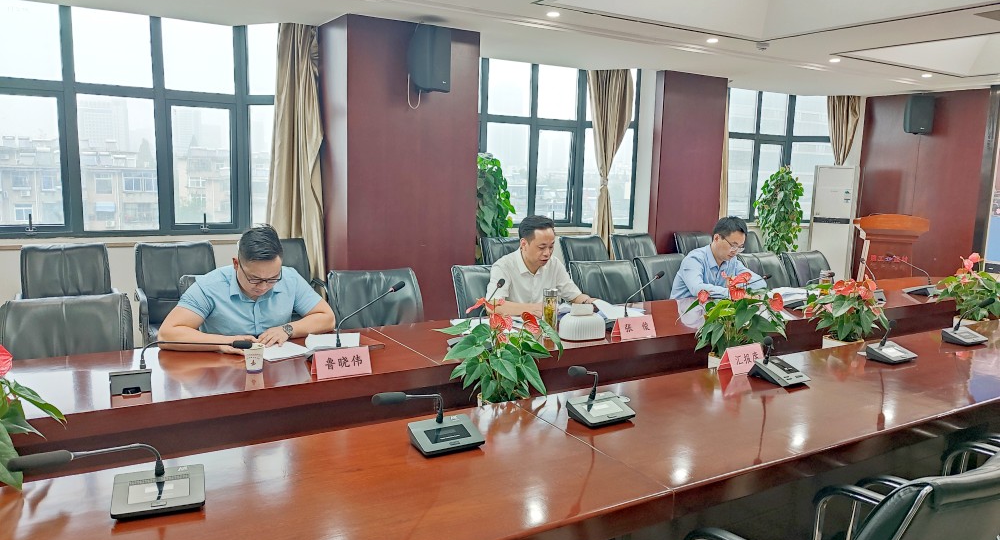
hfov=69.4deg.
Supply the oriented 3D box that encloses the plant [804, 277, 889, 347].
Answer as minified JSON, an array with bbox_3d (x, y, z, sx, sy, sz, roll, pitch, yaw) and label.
[{"bbox_3d":[1.746,0.265,3.678,0.420,0.460,0.420,-3,9,-31],"label":"plant"}]

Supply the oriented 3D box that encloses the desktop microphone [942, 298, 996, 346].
[{"bbox_3d":[2.329,0.244,3.558,0.198,0.233,0.170,-3,9,-31],"label":"desktop microphone"}]

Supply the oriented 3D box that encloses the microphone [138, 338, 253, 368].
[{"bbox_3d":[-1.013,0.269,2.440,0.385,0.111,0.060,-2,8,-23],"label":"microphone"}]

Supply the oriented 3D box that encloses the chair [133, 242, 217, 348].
[{"bbox_3d":[-1.942,0.357,4.428,0.570,0.991,0.600,-3,9,-31],"label":"chair"}]

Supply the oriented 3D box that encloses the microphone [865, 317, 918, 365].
[{"bbox_3d":[1.611,0.283,2.975,0.370,0.222,0.237,-3,9,-31],"label":"microphone"}]

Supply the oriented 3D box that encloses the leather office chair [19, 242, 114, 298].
[{"bbox_3d":[-2.462,0.380,4.145,0.570,0.991,0.600,-3,9,-31],"label":"leather office chair"}]

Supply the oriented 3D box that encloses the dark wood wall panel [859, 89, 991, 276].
[{"bbox_3d":[5.174,-0.863,8.979,0.100,2.575,1.510,-3,9,-31],"label":"dark wood wall panel"}]

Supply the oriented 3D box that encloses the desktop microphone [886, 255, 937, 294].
[{"bbox_3d":[2.910,0.029,5.107,0.150,0.257,0.332,-3,9,-31],"label":"desktop microphone"}]

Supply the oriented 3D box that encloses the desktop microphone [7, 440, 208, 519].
[{"bbox_3d":[-0.778,0.410,1.458,0.359,0.237,0.296,-3,9,-31],"label":"desktop microphone"}]

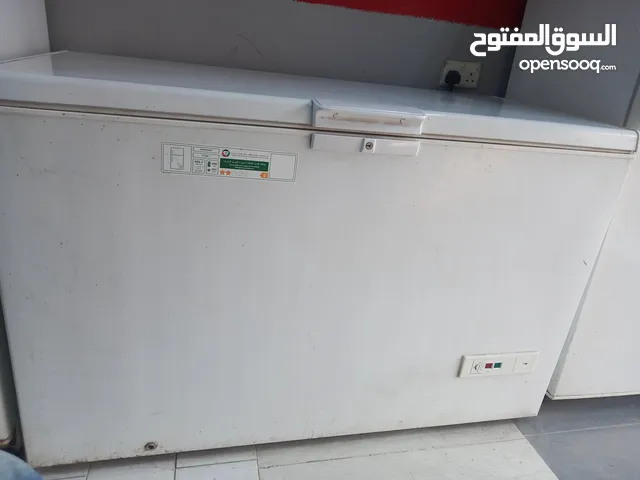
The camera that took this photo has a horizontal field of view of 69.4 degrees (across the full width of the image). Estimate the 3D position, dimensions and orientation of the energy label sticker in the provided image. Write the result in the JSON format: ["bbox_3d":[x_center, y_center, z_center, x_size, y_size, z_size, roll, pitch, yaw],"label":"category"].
[{"bbox_3d":[-0.169,-0.147,0.887,0.256,0.057,0.003,2,23,-16],"label":"energy label sticker"}]

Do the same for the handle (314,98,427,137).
[{"bbox_3d":[0.094,-0.239,0.903,0.218,0.047,0.044,1,23,-15],"label":"handle"}]

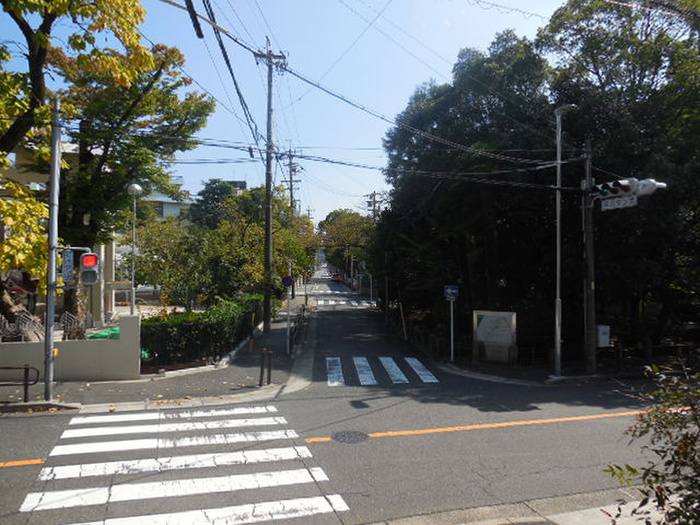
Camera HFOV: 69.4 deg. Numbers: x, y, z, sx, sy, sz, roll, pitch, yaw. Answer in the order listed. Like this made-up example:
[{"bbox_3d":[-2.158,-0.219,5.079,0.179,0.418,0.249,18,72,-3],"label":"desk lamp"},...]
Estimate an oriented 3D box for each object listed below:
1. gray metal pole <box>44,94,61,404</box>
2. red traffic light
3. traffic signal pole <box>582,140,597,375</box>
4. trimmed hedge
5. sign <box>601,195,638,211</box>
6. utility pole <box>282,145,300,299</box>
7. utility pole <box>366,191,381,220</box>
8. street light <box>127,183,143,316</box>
[{"bbox_3d":[-6.634,-0.273,11.282,0.190,6.730,0.190,2,0,-14],"label":"gray metal pole"},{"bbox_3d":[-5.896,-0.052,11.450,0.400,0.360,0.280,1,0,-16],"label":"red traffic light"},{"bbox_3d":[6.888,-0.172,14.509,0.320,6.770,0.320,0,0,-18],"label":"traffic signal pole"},{"bbox_3d":[-5.302,2.445,20.150,2.300,1.400,10.800,1,0,-4],"label":"trimmed hedge"},{"bbox_3d":[7.227,-1.588,13.559,0.050,0.310,1.160,1,0,-18],"label":"sign"},{"bbox_3d":[-5.158,-3.479,45.032,1.650,13.370,0.600,1,0,-3],"label":"utility pole"},{"bbox_3d":[2.955,-2.665,60.973,1.700,12.050,0.600,1,0,-3],"label":"utility pole"},{"bbox_3d":[-6.626,0.277,15.488,0.440,5.370,0.440,1,0,-23],"label":"street light"}]

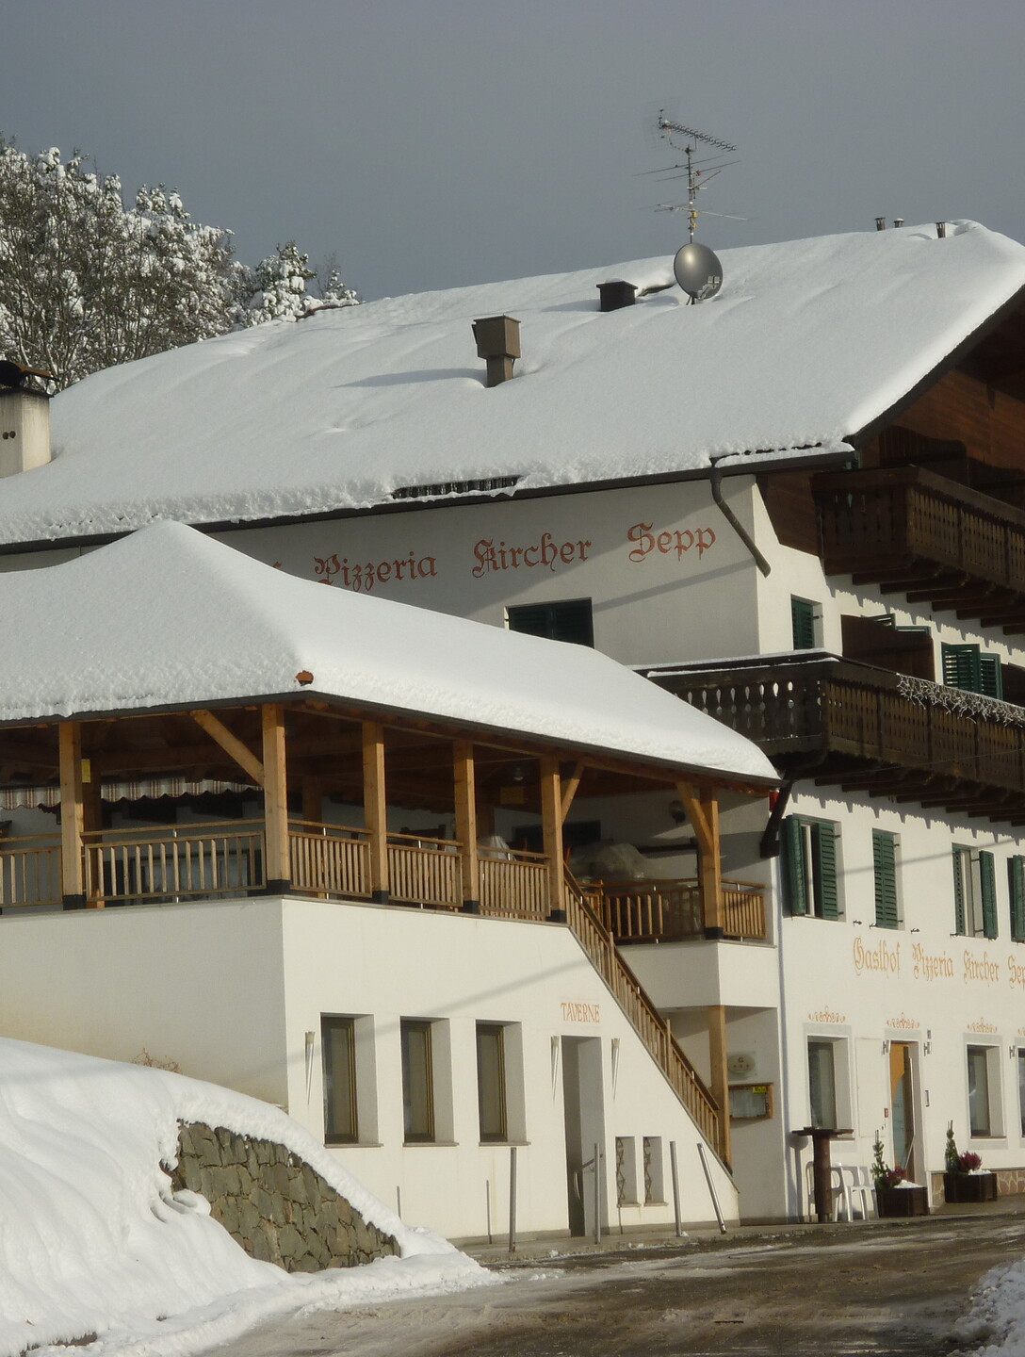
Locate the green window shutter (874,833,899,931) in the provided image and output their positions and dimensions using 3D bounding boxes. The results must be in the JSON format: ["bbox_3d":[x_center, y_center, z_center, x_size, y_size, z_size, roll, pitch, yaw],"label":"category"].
[{"bbox_3d":[4.928,2.677,59.639,0.070,1.280,1.130,-5,-7,23],"label":"green window shutter"}]

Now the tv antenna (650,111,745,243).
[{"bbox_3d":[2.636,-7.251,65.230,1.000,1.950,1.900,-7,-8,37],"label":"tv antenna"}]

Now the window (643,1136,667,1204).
[{"bbox_3d":[1.550,5.564,50.713,0.165,0.770,0.638,-5,-7,23],"label":"window"}]

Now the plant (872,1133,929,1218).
[{"bbox_3d":[4.930,6.336,57.444,0.495,1.089,0.715,-5,-7,23],"label":"plant"}]

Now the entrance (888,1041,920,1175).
[{"bbox_3d":[5.155,5.964,59.660,0.120,2.250,1.200,-5,-7,23],"label":"entrance"}]

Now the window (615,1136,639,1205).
[{"bbox_3d":[1.224,5.490,49.977,0.165,0.770,0.627,-5,-7,23],"label":"window"}]

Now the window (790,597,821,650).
[{"bbox_3d":[3.739,-0.376,57.454,0.120,1.280,1.180,-5,-7,23],"label":"window"}]

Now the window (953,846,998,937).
[{"bbox_3d":[6.399,2.972,62.282,0.198,1.276,1.738,-5,-7,23],"label":"window"}]

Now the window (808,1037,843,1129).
[{"bbox_3d":[3.919,5.204,56.899,0.150,1.300,1.500,-5,-7,23],"label":"window"}]

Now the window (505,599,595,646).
[{"bbox_3d":[0.511,-0.308,56.971,1.180,1.280,0.120,-5,-7,23],"label":"window"}]

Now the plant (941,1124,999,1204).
[{"bbox_3d":[6.167,6.556,60.772,0.560,1.060,0.620,-5,-7,23],"label":"plant"}]

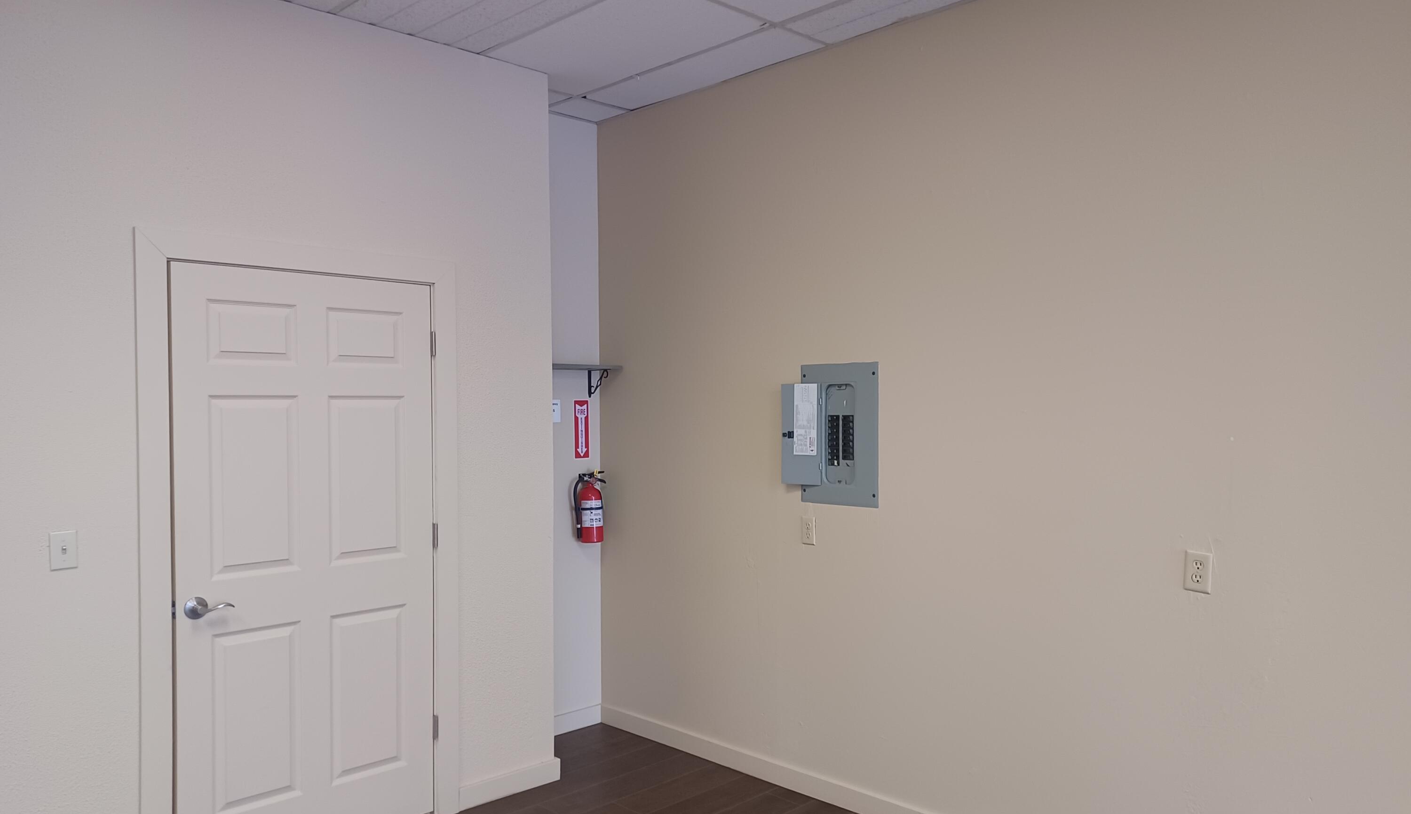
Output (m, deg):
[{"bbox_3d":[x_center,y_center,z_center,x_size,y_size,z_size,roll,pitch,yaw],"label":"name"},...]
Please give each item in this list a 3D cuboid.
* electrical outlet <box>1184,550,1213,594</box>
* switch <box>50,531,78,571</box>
[{"bbox_3d":[1.444,0.484,2.987,0.008,0.116,0.072,0,0,-44],"label":"electrical outlet"},{"bbox_3d":[-1.904,0.429,3.028,0.071,0.113,0.018,0,0,-44],"label":"switch"}]

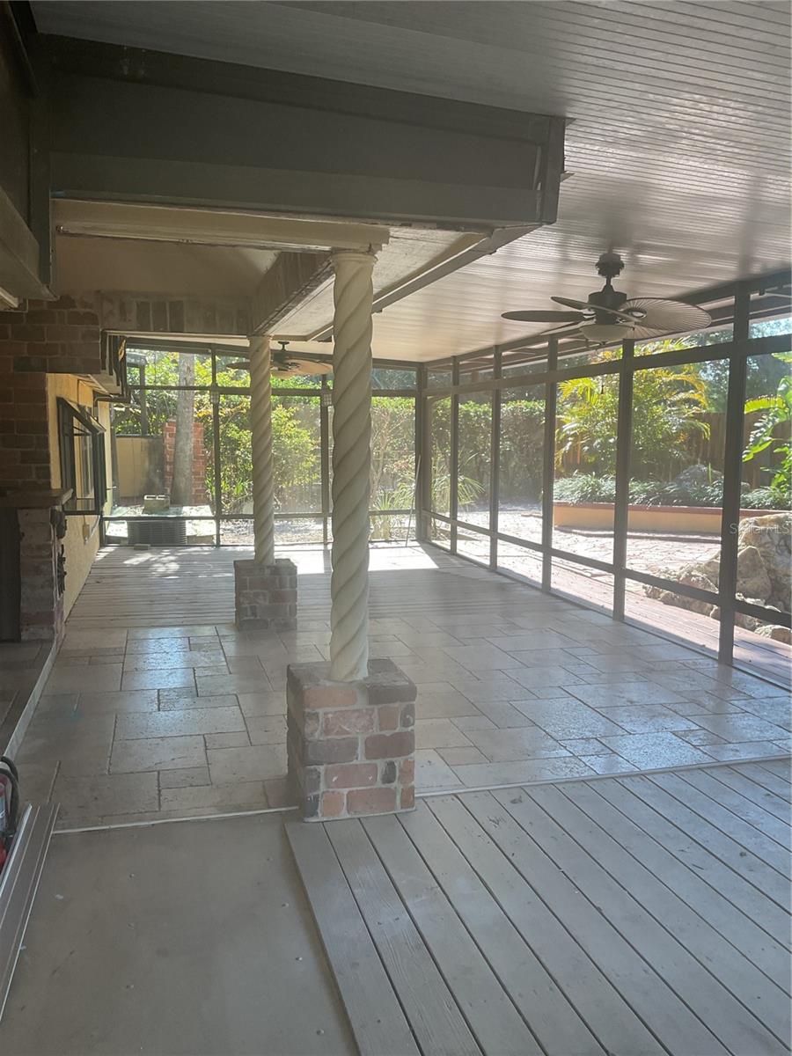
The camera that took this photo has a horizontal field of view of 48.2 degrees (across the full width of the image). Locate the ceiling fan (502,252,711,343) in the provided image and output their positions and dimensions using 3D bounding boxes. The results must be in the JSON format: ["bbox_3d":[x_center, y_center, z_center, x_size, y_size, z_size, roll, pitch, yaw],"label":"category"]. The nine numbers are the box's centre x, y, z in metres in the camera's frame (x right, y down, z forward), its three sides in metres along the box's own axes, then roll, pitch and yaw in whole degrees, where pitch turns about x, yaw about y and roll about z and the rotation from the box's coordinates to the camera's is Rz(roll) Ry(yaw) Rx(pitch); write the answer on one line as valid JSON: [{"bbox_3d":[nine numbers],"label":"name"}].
[{"bbox_3d":[1.210,-1.310,5.066,1.190,0.506,1.190,-1,6,-15],"label":"ceiling fan"}]

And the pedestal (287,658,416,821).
[{"bbox_3d":[-0.183,0.844,3.603,0.440,0.526,0.396,-1,6,-15],"label":"pedestal"}]

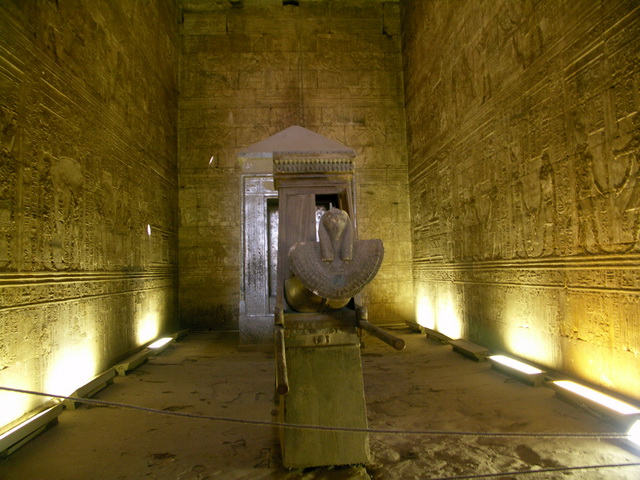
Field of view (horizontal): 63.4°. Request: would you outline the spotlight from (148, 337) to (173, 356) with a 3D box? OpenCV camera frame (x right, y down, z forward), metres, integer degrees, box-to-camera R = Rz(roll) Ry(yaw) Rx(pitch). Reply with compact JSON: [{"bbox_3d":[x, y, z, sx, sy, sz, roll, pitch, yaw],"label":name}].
[{"bbox_3d":[-2.931,1.976,9.536,0.235,0.158,1.265,-1,-3,-5],"label":"spotlight"}]

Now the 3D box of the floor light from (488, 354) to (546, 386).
[{"bbox_3d":[2.492,1.663,6.617,0.240,0.158,1.244,-1,-3,-5],"label":"floor light"}]

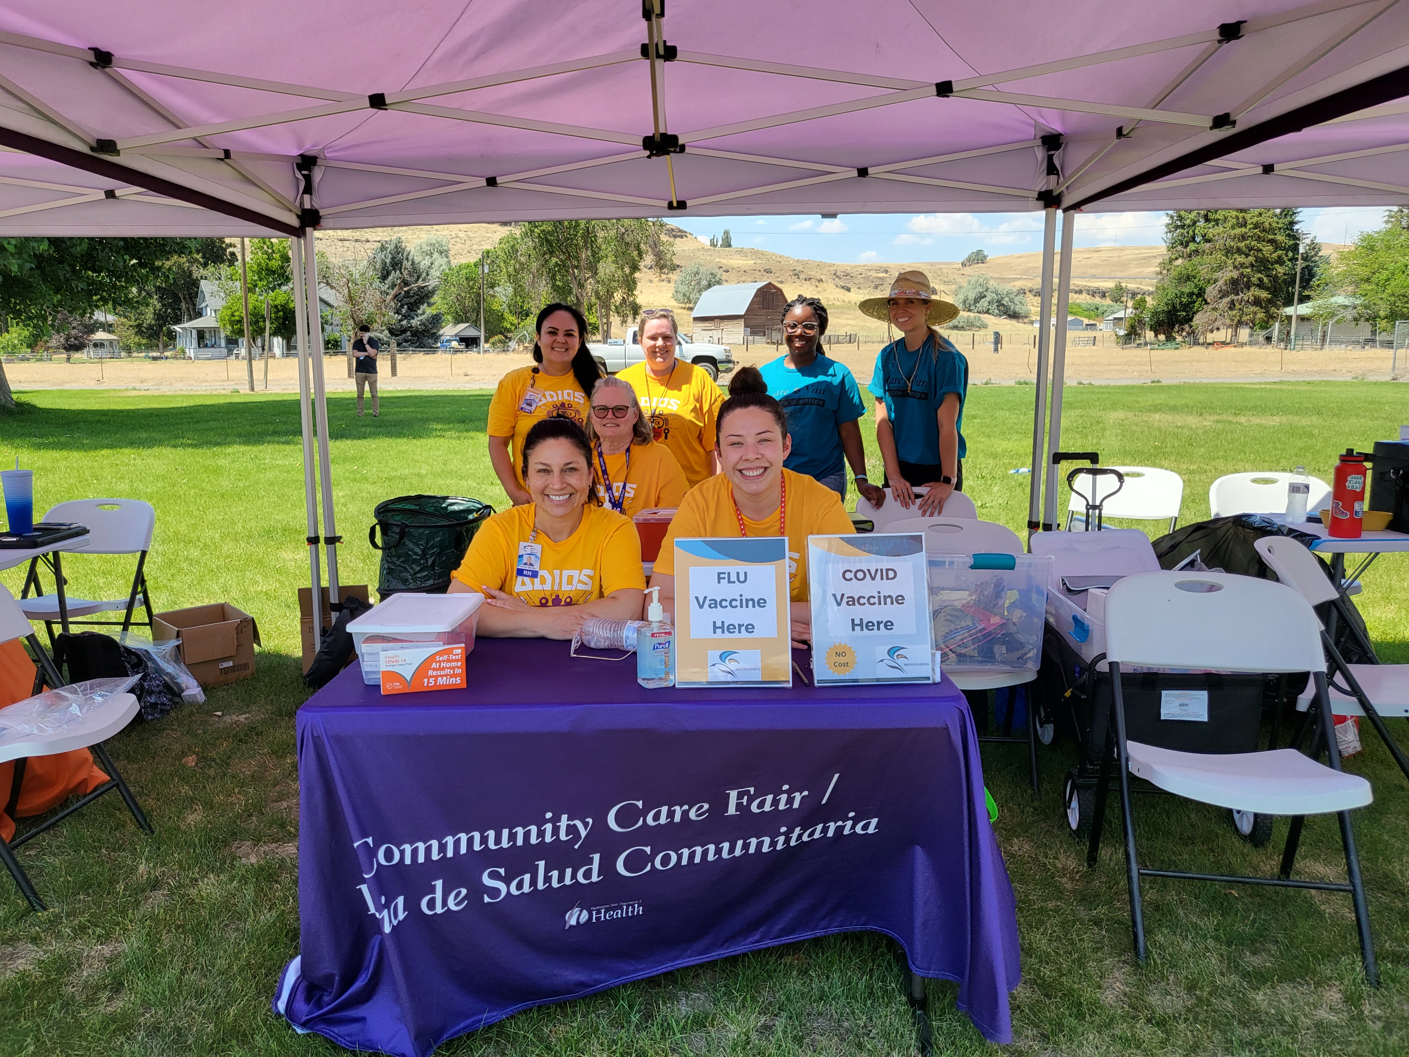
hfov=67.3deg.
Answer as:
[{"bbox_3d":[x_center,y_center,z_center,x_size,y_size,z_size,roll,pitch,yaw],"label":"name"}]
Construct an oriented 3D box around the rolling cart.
[{"bbox_3d":[1.340,0.341,3.257,0.570,0.950,0.900,1,10,6],"label":"rolling cart"}]

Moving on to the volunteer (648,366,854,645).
[{"bbox_3d":[0.110,0.290,2.590,0.500,1.330,0.700,1,10,3],"label":"volunteer"}]

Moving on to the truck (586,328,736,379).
[{"bbox_3d":[-1.886,-5.641,34.544,5.750,1.850,2.000,2,10,10],"label":"truck"}]

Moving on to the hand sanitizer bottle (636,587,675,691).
[{"bbox_3d":[-0.093,0.195,2.001,0.068,0.190,0.046,-6,12,-31],"label":"hand sanitizer bottle"}]

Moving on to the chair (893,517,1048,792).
[{"bbox_3d":[0.775,0.404,3.248,0.485,0.830,0.530,1,10,5],"label":"chair"}]

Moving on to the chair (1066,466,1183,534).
[{"bbox_3d":[1.940,0.145,5.043,0.485,0.810,0.520,6,11,32],"label":"chair"}]

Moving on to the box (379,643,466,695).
[{"bbox_3d":[-0.530,0.268,2.005,0.160,0.084,0.023,-2,2,-14],"label":"box"}]

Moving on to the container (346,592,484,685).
[{"bbox_3d":[-0.570,0.219,2.140,0.205,0.122,0.315,0,9,0],"label":"container"}]

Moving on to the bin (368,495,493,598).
[{"bbox_3d":[-1.246,0.242,4.887,0.510,0.670,0.510,0,9,0],"label":"bin"}]

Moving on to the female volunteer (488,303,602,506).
[{"bbox_3d":[-0.600,-0.088,4.097,0.480,1.550,0.350,-1,10,-8],"label":"female volunteer"}]

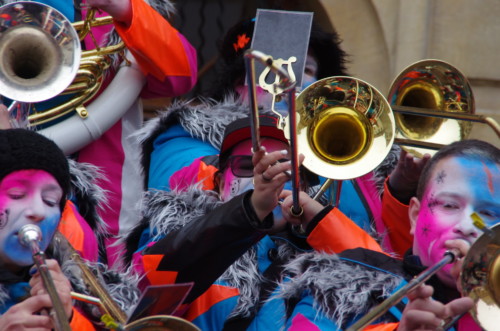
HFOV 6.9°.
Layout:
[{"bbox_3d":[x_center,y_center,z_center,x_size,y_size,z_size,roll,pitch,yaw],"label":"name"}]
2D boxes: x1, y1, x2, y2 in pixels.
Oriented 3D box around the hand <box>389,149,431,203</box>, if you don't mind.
[{"bbox_3d":[0.345,0.020,8.800,0.100,0.135,0.085,12,0,-6],"label":"hand"}]

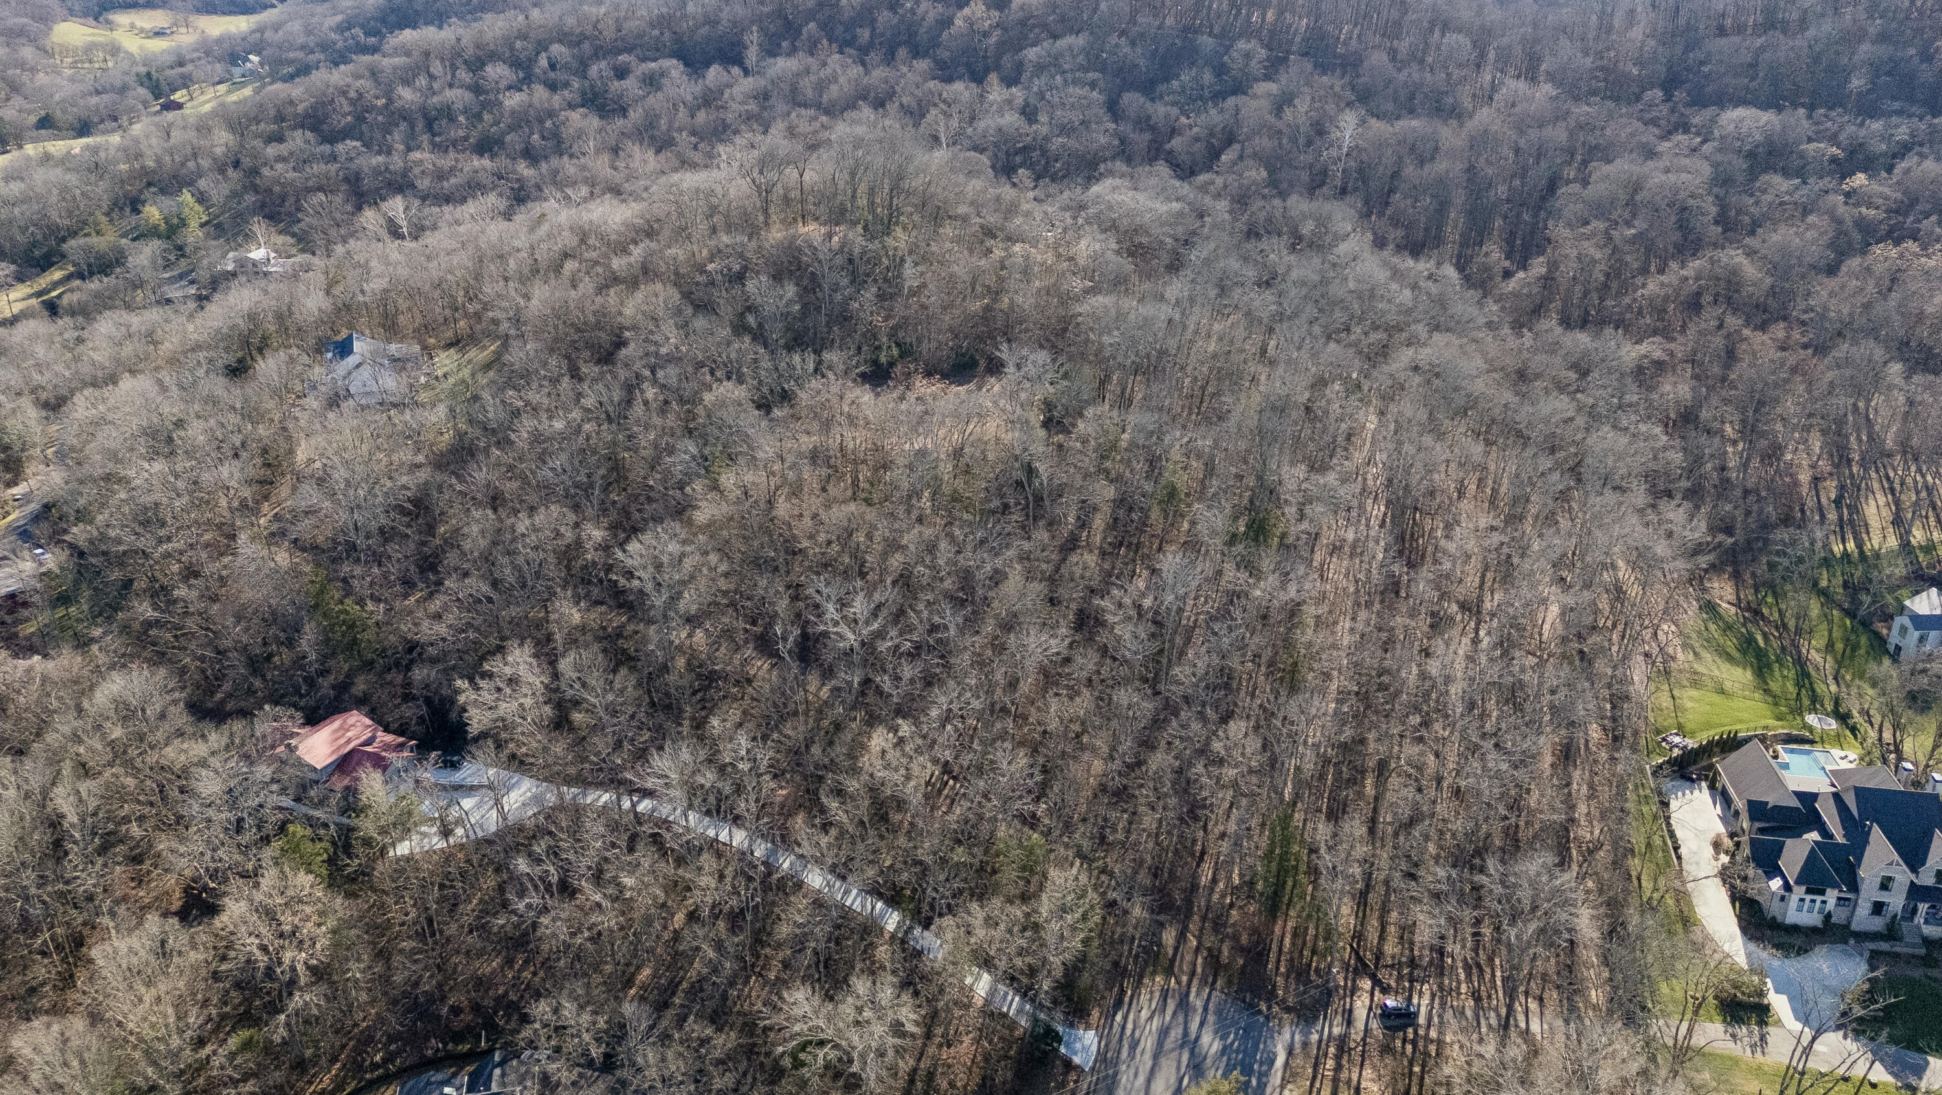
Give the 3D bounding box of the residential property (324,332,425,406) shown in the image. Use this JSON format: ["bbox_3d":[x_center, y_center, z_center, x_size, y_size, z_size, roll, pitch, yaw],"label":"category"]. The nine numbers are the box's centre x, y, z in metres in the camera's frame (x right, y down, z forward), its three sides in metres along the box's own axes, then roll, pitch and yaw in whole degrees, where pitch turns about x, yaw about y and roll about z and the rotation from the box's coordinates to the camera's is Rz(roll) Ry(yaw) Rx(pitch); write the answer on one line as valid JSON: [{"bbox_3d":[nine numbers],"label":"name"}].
[{"bbox_3d":[-140.816,-42.281,318.000,19.600,9.600,24.000,-5,24,-11],"label":"residential property"}]

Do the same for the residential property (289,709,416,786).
[{"bbox_3d":[-89.465,29.257,192.214,15.000,7.200,12.200,10,25,23],"label":"residential property"}]

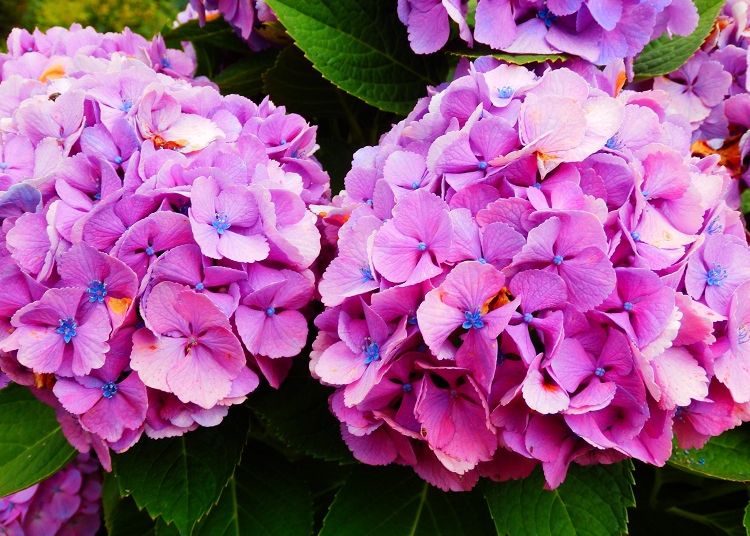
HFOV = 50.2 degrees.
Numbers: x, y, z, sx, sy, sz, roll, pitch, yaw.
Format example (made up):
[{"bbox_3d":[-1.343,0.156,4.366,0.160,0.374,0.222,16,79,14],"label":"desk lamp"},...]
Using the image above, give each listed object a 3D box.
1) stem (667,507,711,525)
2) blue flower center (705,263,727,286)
[{"bbox_3d":[0.172,0.136,0.440,0.025,0.005,0.005,22,0,-6],"label":"stem"},{"bbox_3d":[0.156,0.003,0.365,0.009,0.010,0.007,3,-17,6],"label":"blue flower center"}]

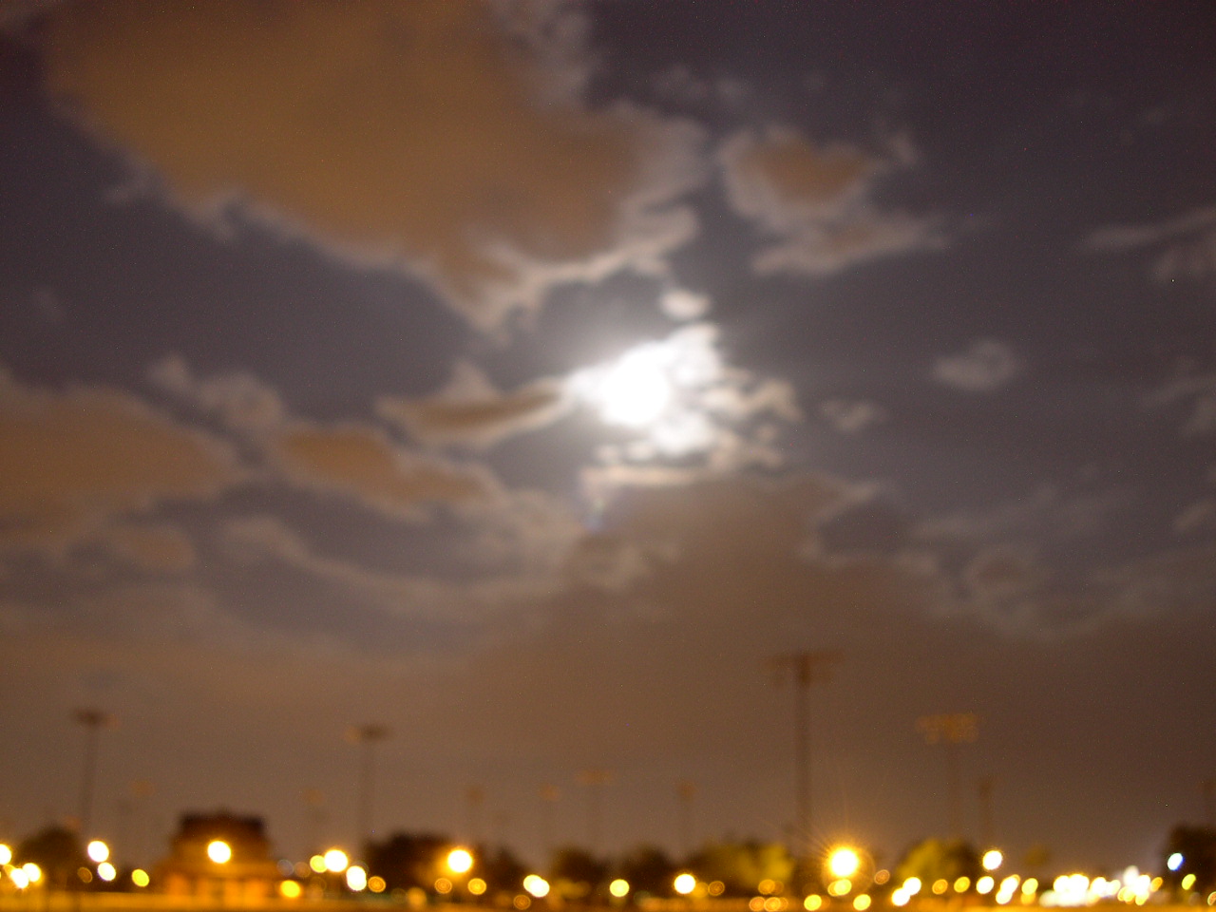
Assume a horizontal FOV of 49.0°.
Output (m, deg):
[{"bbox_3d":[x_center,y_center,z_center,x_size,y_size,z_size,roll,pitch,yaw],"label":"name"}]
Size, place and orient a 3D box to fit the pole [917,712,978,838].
[{"bbox_3d":[36.759,36.858,141.267,5.630,18.500,1.000,0,-18,0],"label":"pole"}]

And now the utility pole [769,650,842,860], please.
[{"bbox_3d":[15.490,24.378,102.084,4.800,18.500,1.000,0,-18,0],"label":"utility pole"}]

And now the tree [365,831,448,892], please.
[{"bbox_3d":[-22.356,45.341,148.231,9.070,6.560,9.070,3,-18,-8],"label":"tree"}]

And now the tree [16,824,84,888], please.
[{"bbox_3d":[-56.331,40.758,133.948,6.670,6.620,6.670,7,-19,-21],"label":"tree"}]

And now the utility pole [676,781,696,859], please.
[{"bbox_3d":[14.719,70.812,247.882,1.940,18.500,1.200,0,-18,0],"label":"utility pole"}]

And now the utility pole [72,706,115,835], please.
[{"bbox_3d":[-54.072,35.576,137.243,3.320,18.500,1.000,0,-18,0],"label":"utility pole"}]

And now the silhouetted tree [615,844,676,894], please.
[{"bbox_3d":[4.453,48.944,157.578,6.730,5.370,6.730,0,-18,1],"label":"silhouetted tree"}]

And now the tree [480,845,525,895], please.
[{"bbox_3d":[-12.456,48.944,157.578,5.610,5.370,5.610,1,-18,-4],"label":"tree"}]

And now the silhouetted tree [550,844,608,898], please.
[{"bbox_3d":[-3.437,49.047,157.545,6.730,5.150,6.730,0,-18,-1],"label":"silhouetted tree"}]

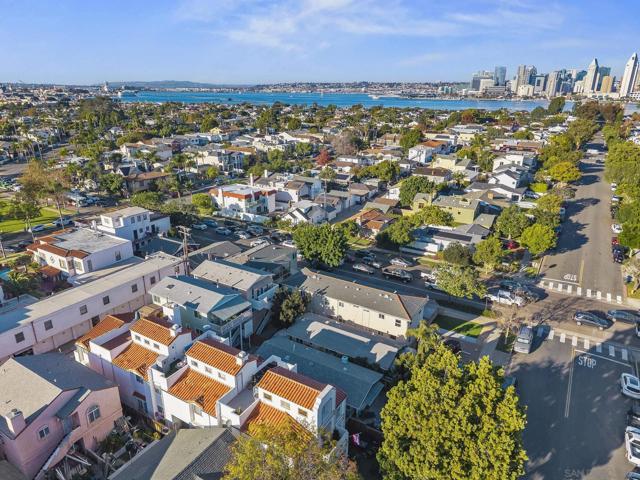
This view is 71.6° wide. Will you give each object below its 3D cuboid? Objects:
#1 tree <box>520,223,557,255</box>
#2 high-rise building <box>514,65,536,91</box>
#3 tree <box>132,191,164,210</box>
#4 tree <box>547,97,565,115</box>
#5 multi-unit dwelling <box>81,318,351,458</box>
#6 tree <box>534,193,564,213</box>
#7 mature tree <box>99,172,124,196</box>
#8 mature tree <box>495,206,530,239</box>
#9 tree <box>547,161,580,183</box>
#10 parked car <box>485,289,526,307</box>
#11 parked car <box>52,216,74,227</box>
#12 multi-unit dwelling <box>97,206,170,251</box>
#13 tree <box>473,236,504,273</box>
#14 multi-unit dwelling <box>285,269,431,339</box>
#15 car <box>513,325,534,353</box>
[{"bbox_3d":[45.711,-0.166,92.850,7.600,7.600,7.600,11,22,29],"label":"tree"},{"bbox_3d":[988.183,-767.329,2133.609,65.000,142.000,45.000,0,19,0],"label":"high-rise building"},{"bbox_3d":[-48.092,-10.615,122.522,7.500,5.394,7.500,0,19,0],"label":"tree"},{"bbox_3d":[291.662,-165.088,547.546,20.000,22.000,20.000,11,22,29],"label":"tree"},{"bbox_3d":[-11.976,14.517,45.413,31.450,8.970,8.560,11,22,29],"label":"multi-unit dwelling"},{"bbox_3d":[61.886,-9.368,120.368,7.600,7.000,7.600,11,22,29],"label":"tree"},{"bbox_3d":[-67.328,-17.911,142.144,8.010,7.140,8.010,-9,21,-24],"label":"mature tree"},{"bbox_3d":[47.345,-4.160,108.739,8.496,8.799,8.496,12,22,29],"label":"mature tree"},{"bbox_3d":[87.663,-23.797,159.476,11.200,8.700,11.200,11,22,29],"label":"tree"},{"bbox_3d":[32.326,9.934,78.040,5.650,1.820,1.950,12,22,29],"label":"parked car"},{"bbox_3d":[-64.609,-4.637,111.974,1.900,1.650,4.700,11,22,29],"label":"parked car"},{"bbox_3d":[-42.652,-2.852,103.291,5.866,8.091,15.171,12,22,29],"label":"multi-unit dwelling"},{"bbox_3d":[31.713,2.987,82.807,5.600,6.887,5.600,0,19,0],"label":"tree"},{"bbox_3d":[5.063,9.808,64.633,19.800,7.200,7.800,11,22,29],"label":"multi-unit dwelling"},{"bbox_3d":[29.823,14.528,64.717,1.920,1.760,4.850,12,22,29],"label":"car"}]

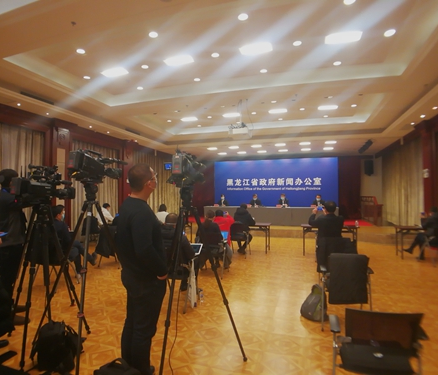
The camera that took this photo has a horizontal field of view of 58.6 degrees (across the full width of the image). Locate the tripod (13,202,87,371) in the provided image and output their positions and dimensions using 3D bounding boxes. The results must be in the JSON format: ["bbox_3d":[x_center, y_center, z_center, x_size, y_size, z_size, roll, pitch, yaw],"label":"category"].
[{"bbox_3d":[-1.830,0.855,3.903,0.820,1.430,0.860,-1,-1,25],"label":"tripod"}]

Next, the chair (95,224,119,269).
[{"bbox_3d":[-2.330,1.235,8.276,0.500,0.850,0.560,0,-1,8],"label":"chair"}]

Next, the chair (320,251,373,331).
[{"bbox_3d":[1.484,1.155,4.522,0.590,0.850,0.580,-2,-1,19],"label":"chair"}]

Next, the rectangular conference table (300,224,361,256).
[{"bbox_3d":[2.756,1.318,9.657,1.330,0.740,0.500,0,-1,14],"label":"rectangular conference table"}]

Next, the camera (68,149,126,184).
[{"bbox_3d":[-1.101,-0.196,3.506,0.250,0.290,0.560,-2,-1,18],"label":"camera"}]

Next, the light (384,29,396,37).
[{"bbox_3d":[2.760,-2.485,6.290,0.180,0.060,0.180,-2,-1,14],"label":"light"}]

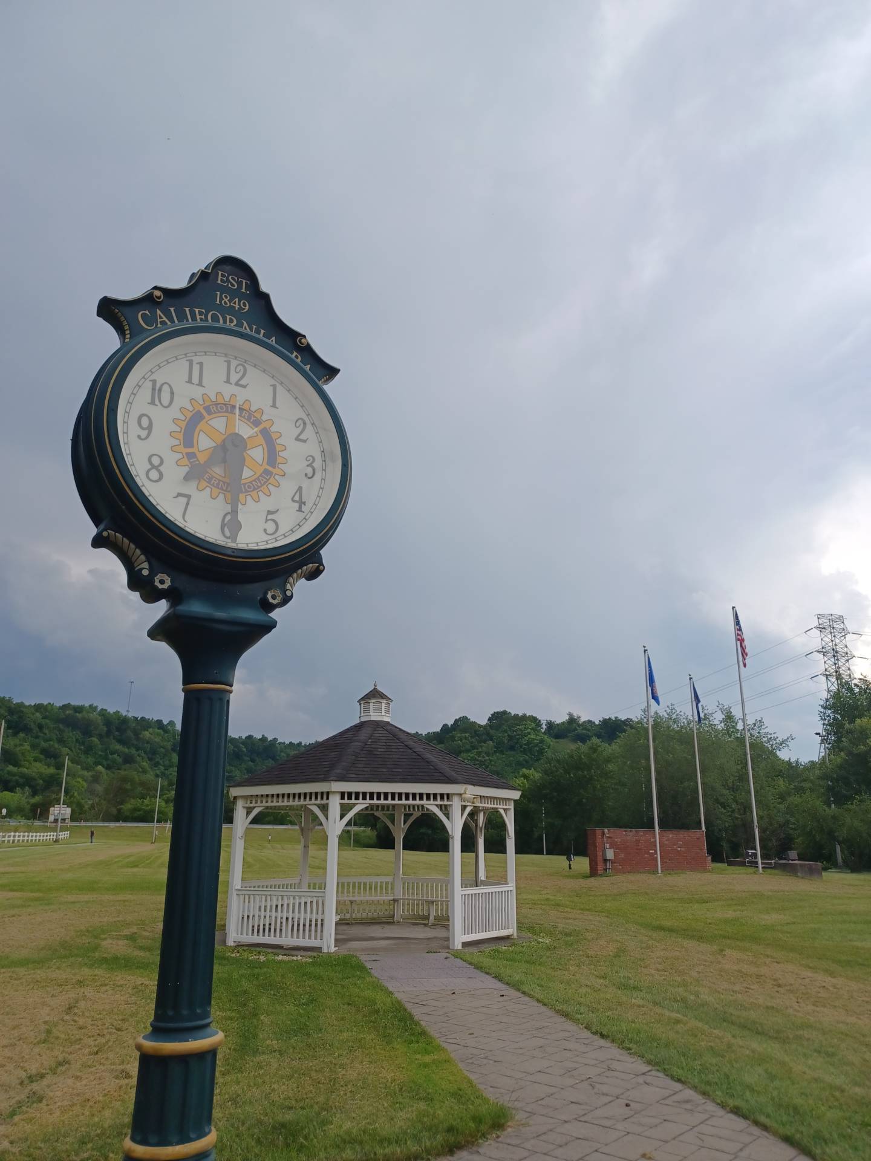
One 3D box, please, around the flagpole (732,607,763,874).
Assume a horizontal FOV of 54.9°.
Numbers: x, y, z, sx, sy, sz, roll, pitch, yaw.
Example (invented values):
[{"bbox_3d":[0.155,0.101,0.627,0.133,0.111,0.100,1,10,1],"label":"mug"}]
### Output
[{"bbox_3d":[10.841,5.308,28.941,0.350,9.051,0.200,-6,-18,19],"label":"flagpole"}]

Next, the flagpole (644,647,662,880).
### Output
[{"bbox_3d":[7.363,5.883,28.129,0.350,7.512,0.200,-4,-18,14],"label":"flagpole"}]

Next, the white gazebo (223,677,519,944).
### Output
[{"bbox_3d":[-1.188,4.185,15.768,5.203,4.550,5.203,4,-18,-13],"label":"white gazebo"}]

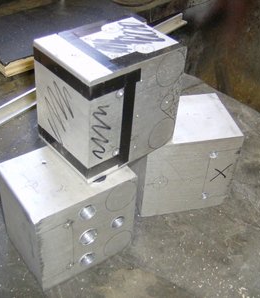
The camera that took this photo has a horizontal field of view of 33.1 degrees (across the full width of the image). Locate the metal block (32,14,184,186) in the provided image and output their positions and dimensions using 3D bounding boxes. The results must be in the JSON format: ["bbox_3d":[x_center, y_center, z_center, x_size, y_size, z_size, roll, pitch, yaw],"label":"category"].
[{"bbox_3d":[-0.026,-0.066,0.545,0.138,0.138,0.109,-25,48,-30],"label":"metal block"}]

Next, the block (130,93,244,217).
[{"bbox_3d":[0.076,0.008,0.680,0.138,0.138,0.109,-6,41,-12],"label":"block"}]

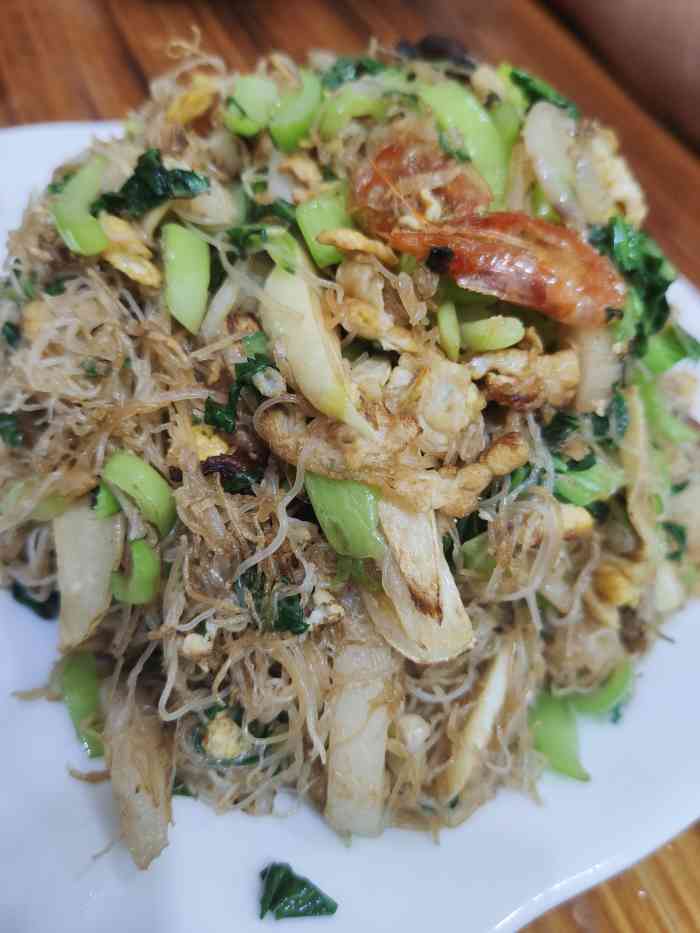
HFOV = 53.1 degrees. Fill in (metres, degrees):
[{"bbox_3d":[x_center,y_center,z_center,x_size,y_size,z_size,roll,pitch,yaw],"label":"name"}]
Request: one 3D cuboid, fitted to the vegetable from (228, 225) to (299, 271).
[{"bbox_3d":[-0.018,-0.044,0.146,0.015,0.008,0.007,24,85,0],"label":"vegetable"}]

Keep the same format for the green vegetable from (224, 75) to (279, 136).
[{"bbox_3d":[-0.024,-0.087,0.172,0.011,0.012,0.015,19,86,1],"label":"green vegetable"}]

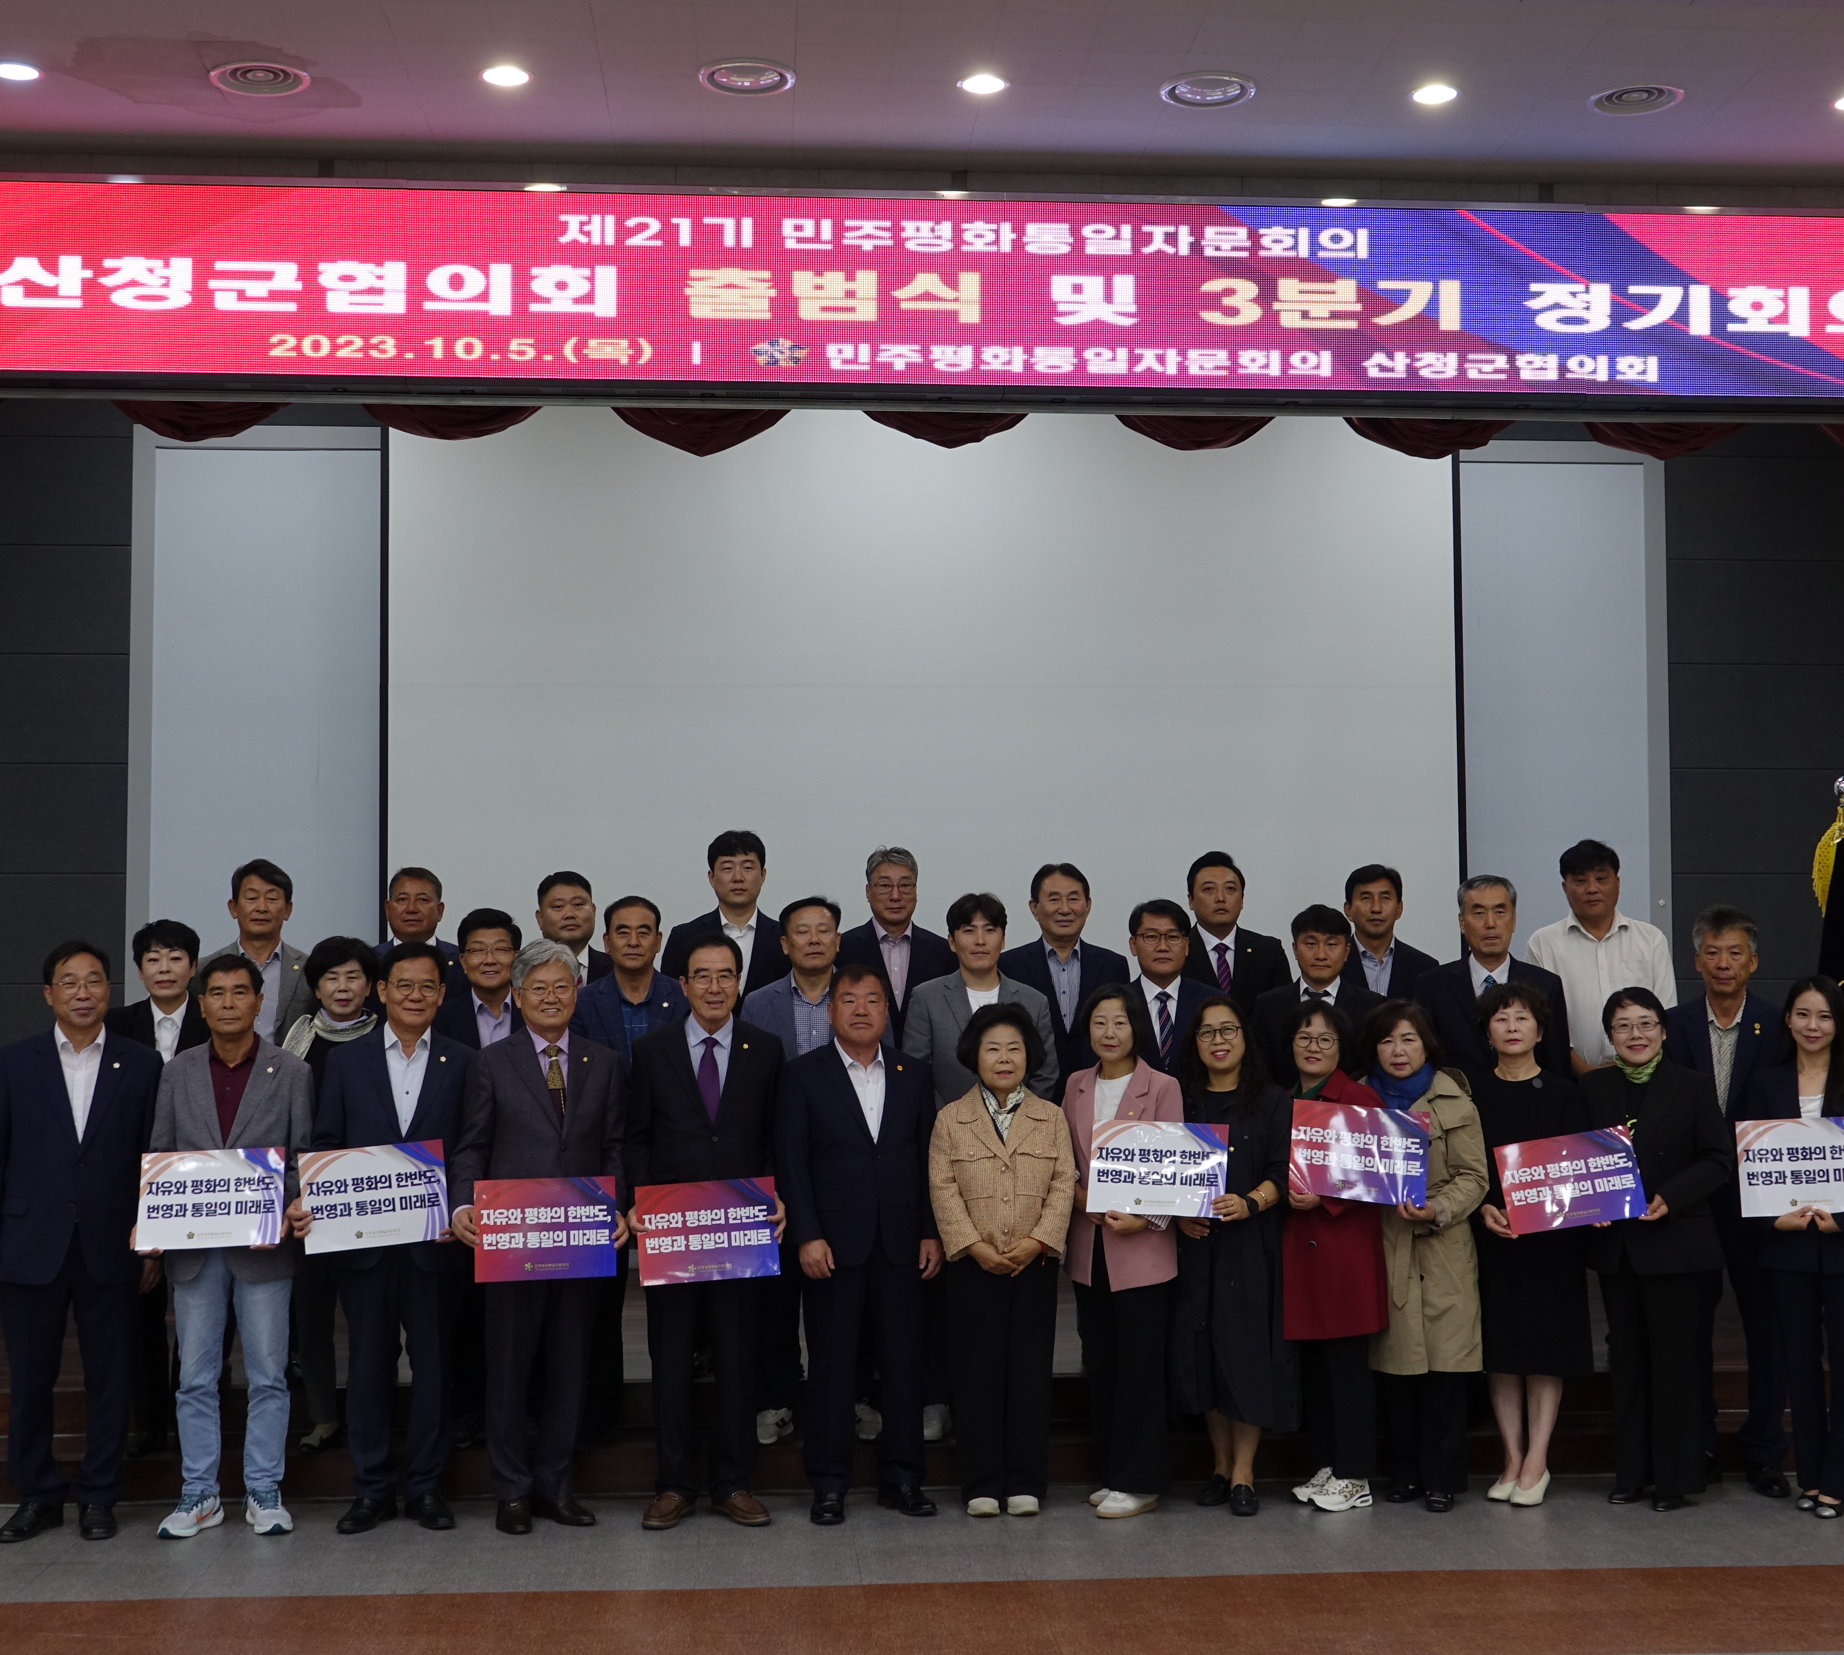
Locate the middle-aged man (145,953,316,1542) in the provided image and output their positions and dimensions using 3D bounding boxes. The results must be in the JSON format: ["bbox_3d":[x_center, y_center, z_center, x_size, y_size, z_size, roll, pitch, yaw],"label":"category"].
[{"bbox_3d":[-2.073,1.230,7.444,0.500,1.701,0.380,0,-3,-11],"label":"middle-aged man"}]

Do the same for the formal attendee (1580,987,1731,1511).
[{"bbox_3d":[2.245,1.283,7.610,0.480,1.584,0.360,-1,-3,16],"label":"formal attendee"}]

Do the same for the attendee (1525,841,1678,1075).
[{"bbox_3d":[2.358,0.944,8.557,0.540,1.796,0.310,0,-3,5],"label":"attendee"}]

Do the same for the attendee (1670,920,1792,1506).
[{"bbox_3d":[2.590,1.175,7.958,0.510,1.852,0.330,-1,-3,10],"label":"attendee"}]

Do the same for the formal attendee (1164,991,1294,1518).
[{"bbox_3d":[0.955,1.297,7.614,0.430,1.561,0.360,-1,-3,15],"label":"formal attendee"}]

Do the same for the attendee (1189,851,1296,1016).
[{"bbox_3d":[1.039,0.967,8.490,0.520,1.767,0.330,0,-3,3],"label":"attendee"}]

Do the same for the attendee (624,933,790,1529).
[{"bbox_3d":[-0.658,1.202,7.550,0.490,1.765,0.380,0,-3,-5],"label":"attendee"}]

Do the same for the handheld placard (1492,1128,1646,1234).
[{"bbox_3d":[1.982,1.082,7.580,0.415,0.294,0.030,-12,-19,10],"label":"handheld placard"}]

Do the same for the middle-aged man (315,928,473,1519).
[{"bbox_3d":[-1.593,1.208,7.413,0.510,1.723,0.380,0,-3,-6],"label":"middle-aged man"}]

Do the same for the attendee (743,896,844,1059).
[{"bbox_3d":[-0.348,1.089,8.021,0.490,1.739,0.320,0,-3,-3],"label":"attendee"}]

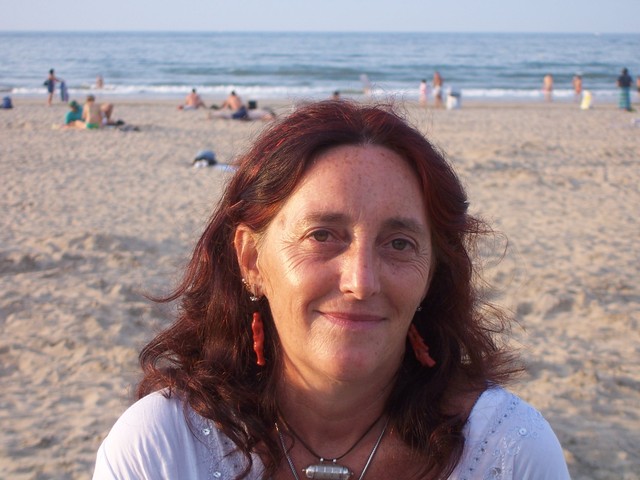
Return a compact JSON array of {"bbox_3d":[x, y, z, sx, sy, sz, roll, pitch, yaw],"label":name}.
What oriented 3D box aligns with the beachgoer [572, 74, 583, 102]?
[{"bbox_3d":[14.613,-8.609,128.000,0.520,1.600,0.360,0,5,0],"label":"beachgoer"}]

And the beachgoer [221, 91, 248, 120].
[{"bbox_3d":[-2.534,-4.007,67.000,0.580,0.830,0.750,3,6,30],"label":"beachgoer"}]

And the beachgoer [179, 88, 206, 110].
[{"bbox_3d":[-4.775,-5.280,85.000,0.650,0.830,0.780,2,6,22],"label":"beachgoer"}]

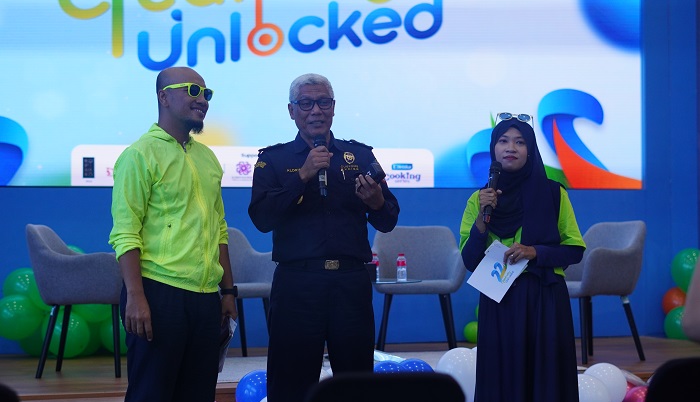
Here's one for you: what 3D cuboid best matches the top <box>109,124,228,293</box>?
[{"bbox_3d":[-0.679,0.028,5.450,0.530,0.630,0.320,0,-1,-43],"label":"top"}]

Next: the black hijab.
[{"bbox_3d":[0.700,-0.002,5.850,0.330,0.650,0.300,0,-1,10],"label":"black hijab"}]

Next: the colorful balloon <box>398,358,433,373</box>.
[{"bbox_3d":[0.333,0.888,7.250,0.210,0.220,0.210,0,-1,0],"label":"colorful balloon"}]

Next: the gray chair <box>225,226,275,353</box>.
[{"bbox_3d":[-0.731,0.549,8.700,0.600,0.820,0.590,0,-1,-25],"label":"gray chair"}]

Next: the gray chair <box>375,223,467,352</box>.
[{"bbox_3d":[0.434,0.556,9.100,0.600,0.820,0.590,0,-1,-5],"label":"gray chair"}]

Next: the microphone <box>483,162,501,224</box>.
[{"bbox_3d":[0.553,-0.035,5.680,0.050,0.257,0.050,8,-19,2],"label":"microphone"}]

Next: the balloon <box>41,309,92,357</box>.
[{"bbox_3d":[-1.741,0.814,8.950,0.290,0.295,0.290,0,-1,0],"label":"balloon"}]

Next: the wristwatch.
[{"bbox_3d":[-0.439,0.331,5.320,0.063,0.040,0.065,0,-1,2],"label":"wristwatch"}]

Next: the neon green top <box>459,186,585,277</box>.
[{"bbox_3d":[0.630,0.115,5.400,0.470,0.360,0.280,-1,-1,14],"label":"neon green top"}]

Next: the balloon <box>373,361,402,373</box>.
[{"bbox_3d":[0.197,0.905,7.250,0.210,0.220,0.210,0,-1,0],"label":"balloon"}]

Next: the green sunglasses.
[{"bbox_3d":[-0.604,-0.405,5.420,0.150,0.050,0.145,-8,-13,36],"label":"green sunglasses"}]

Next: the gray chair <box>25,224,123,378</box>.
[{"bbox_3d":[-1.455,0.538,7.970,0.560,0.820,0.600,0,-1,2],"label":"gray chair"}]

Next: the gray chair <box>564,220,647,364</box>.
[{"bbox_3d":[1.435,0.540,8.710,0.560,0.820,0.600,1,-2,-32],"label":"gray chair"}]

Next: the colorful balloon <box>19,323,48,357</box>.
[{"bbox_3d":[-1.946,0.850,9.200,0.280,0.285,0.280,0,-1,0],"label":"colorful balloon"}]

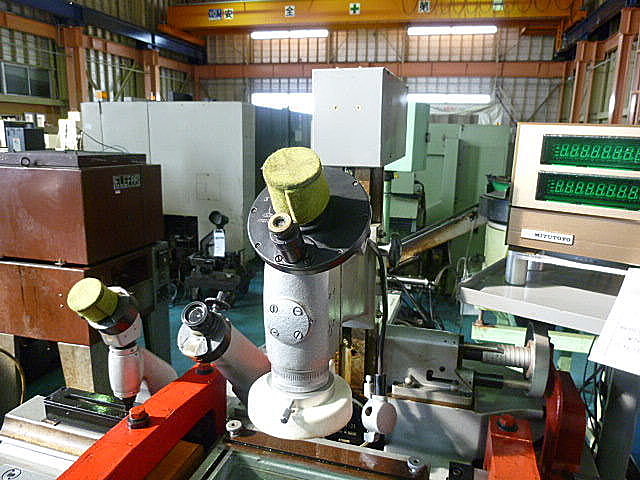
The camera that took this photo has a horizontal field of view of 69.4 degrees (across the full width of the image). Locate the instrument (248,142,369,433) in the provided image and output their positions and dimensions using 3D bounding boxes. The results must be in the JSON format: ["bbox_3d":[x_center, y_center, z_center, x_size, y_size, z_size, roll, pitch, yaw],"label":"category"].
[{"bbox_3d":[-0.017,0.058,0.658,0.163,0.378,0.190,5,13,16],"label":"instrument"}]

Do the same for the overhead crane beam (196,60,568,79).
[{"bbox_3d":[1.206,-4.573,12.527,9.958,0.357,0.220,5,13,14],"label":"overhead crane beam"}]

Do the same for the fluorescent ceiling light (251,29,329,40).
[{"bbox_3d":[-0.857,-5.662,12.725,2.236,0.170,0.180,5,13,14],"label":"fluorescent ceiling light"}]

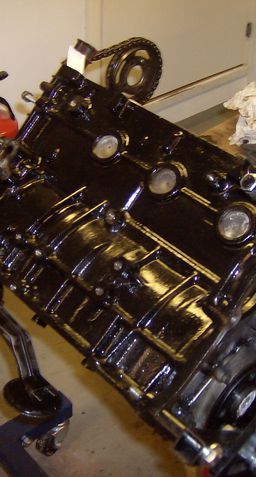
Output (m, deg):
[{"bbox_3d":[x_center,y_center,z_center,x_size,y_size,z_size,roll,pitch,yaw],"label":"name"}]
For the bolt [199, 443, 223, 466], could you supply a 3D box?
[{"bbox_3d":[0.065,0.169,0.520,0.017,0.017,0.013,-19,34,-27],"label":"bolt"}]

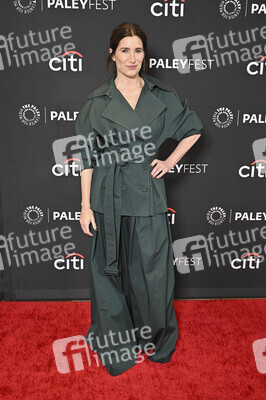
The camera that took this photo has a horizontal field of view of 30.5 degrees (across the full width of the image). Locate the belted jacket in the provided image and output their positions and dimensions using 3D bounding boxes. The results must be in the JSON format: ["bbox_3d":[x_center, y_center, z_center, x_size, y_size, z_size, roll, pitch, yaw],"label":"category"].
[{"bbox_3d":[0.025,-0.110,2.275,0.580,0.920,0.320,-2,14,-9],"label":"belted jacket"}]

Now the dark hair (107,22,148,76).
[{"bbox_3d":[-0.027,-0.683,2.200,0.180,0.235,0.225,-3,14,-15],"label":"dark hair"}]

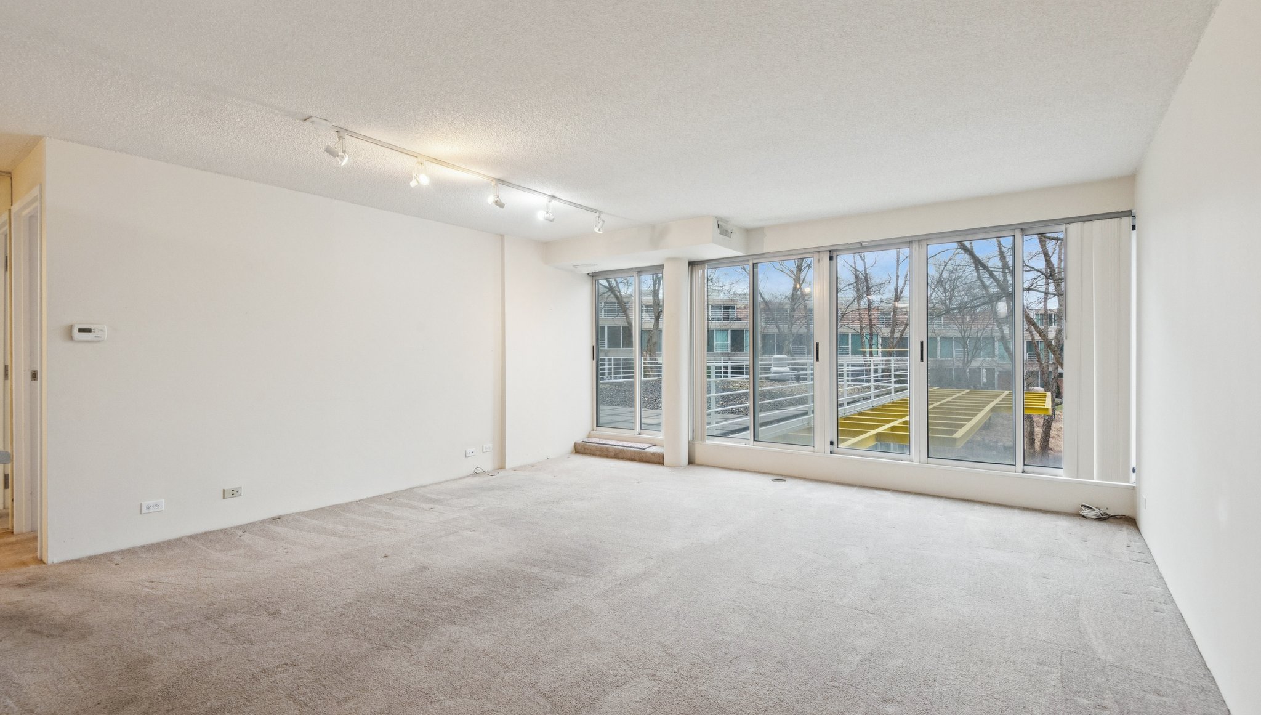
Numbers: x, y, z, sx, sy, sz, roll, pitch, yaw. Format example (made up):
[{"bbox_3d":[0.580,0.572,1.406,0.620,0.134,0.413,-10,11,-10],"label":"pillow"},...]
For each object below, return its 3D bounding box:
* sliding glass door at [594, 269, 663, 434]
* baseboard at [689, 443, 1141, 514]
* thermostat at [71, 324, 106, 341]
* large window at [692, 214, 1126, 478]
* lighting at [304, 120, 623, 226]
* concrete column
[{"bbox_3d":[0.065,-0.062,6.663,1.291,1.996,0.107,0,0,37],"label":"sliding glass door"},{"bbox_3d":[2.157,1.044,5.093,3.609,0.257,0.084,0,0,37],"label":"baseboard"},{"bbox_3d":[-3.205,-0.145,3.325,0.031,0.092,0.147,0,0,37],"label":"thermostat"},{"bbox_3d":[2.151,-0.064,5.104,3.609,1.960,0.114,0,0,37],"label":"large window"},{"bbox_3d":[-0.974,-1.164,3.949,0.227,0.209,2.462,0,0,37],"label":"lighting"},{"bbox_3d":[0.498,0.045,6.078,0.268,2.253,0.268,0,0,0],"label":"concrete column"}]

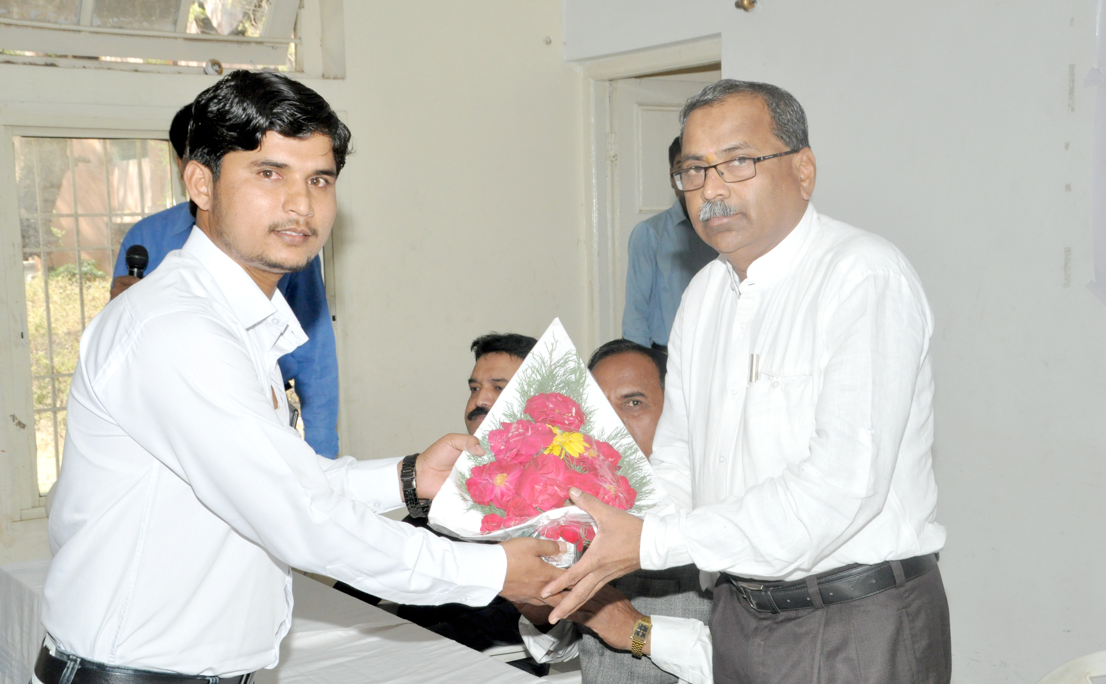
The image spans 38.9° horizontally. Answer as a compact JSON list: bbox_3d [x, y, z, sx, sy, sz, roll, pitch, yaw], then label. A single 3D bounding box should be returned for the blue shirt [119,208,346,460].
[{"bbox_3d":[-0.770,-0.027,3.680,0.540,0.620,0.320,-1,6,0],"label":"blue shirt"}]

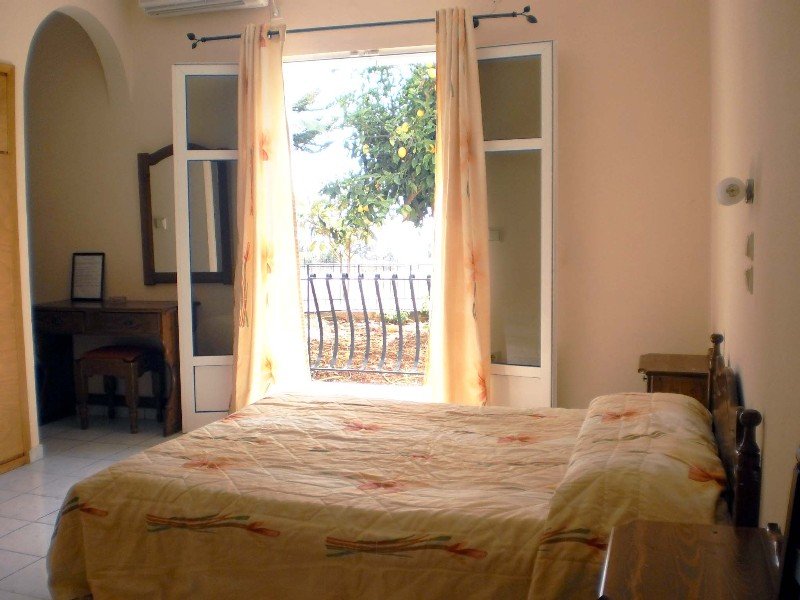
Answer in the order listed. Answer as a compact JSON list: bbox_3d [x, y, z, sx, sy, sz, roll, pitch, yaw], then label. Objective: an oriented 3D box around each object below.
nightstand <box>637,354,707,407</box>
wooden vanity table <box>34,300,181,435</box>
[{"bbox_3d":[1.292,0.572,3.900,0.330,0.605,0.460,1,5,18],"label":"nightstand"},{"bbox_3d":[-1.746,0.408,5.253,0.960,0.760,0.470,1,5,18],"label":"wooden vanity table"}]

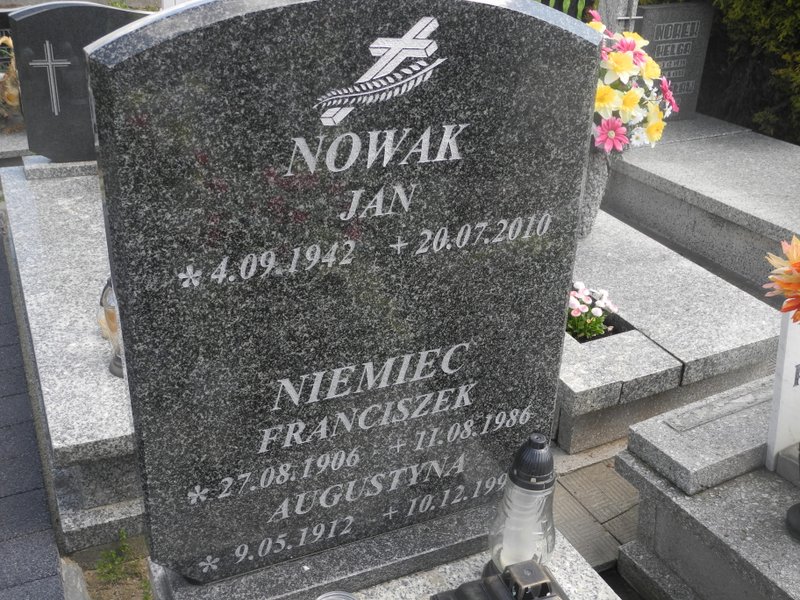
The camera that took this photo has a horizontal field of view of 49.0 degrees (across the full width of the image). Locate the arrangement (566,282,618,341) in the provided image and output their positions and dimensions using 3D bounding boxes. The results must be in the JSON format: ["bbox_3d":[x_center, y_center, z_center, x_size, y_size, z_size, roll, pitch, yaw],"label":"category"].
[{"bbox_3d":[0.545,0.028,2.500,0.155,0.135,0.145,8,26,12],"label":"arrangement"}]

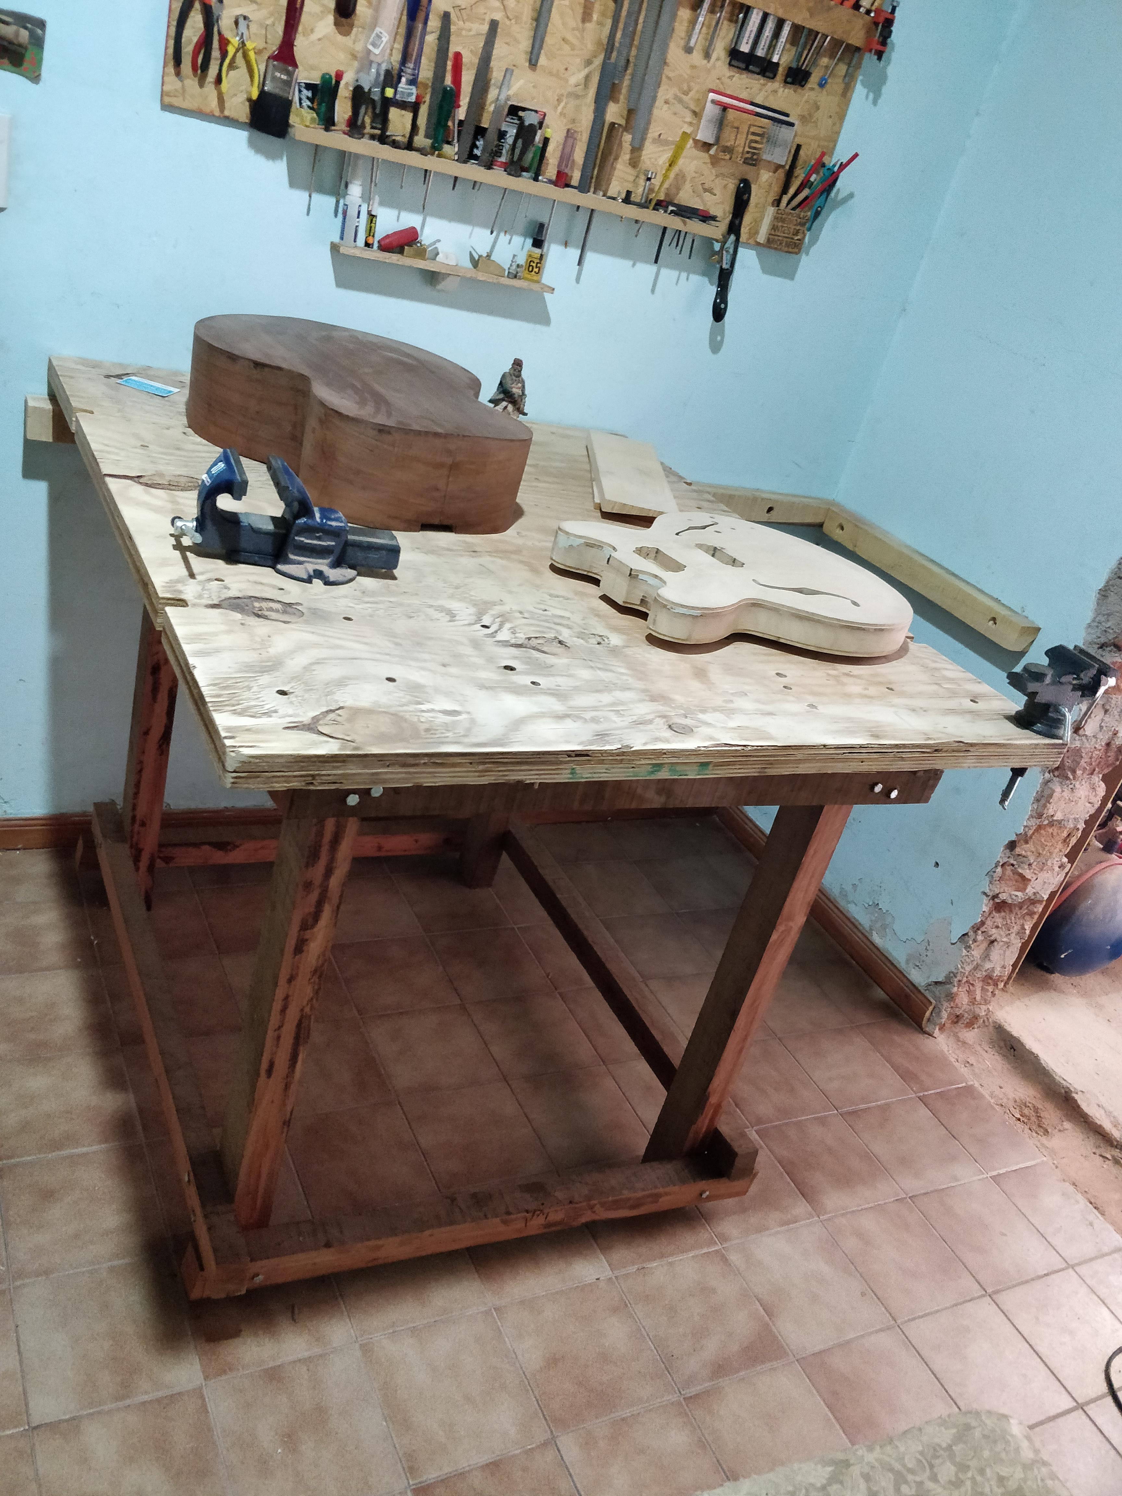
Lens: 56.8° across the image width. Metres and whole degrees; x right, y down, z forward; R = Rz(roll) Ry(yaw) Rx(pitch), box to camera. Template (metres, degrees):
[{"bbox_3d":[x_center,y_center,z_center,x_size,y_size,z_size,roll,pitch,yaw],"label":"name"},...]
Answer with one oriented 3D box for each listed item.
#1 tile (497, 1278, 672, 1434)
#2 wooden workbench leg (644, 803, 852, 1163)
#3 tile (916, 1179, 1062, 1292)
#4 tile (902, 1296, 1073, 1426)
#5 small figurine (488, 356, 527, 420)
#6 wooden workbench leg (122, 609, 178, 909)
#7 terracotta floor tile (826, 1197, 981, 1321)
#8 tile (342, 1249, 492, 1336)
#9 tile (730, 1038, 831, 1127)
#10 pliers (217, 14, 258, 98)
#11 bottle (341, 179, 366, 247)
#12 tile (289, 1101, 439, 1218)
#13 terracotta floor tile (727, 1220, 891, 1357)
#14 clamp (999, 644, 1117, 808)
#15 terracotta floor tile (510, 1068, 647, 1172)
[{"bbox_3d":[0.034,0.846,1.450,0.196,0.010,0.194,-1,31,-30],"label":"tile"},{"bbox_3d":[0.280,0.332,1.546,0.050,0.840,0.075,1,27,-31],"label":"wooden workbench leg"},{"bbox_3d":[0.794,0.904,1.934,0.198,0.010,0.198,-3,36,-29],"label":"tile"},{"bbox_3d":[0.713,1.038,1.740,0.203,0.010,0.193,-2,35,-29],"label":"tile"},{"bbox_3d":[-0.099,-0.718,2.096,0.065,0.122,0.068,-1,34,-28],"label":"small figurine"},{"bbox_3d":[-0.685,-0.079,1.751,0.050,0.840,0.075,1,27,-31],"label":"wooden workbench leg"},{"bbox_3d":[0.617,0.924,1.877,0.203,0.010,0.193,-2,35,-29],"label":"terracotta floor tile"},{"bbox_3d":[-0.229,0.744,1.491,0.196,0.010,0.194,-1,31,-30],"label":"tile"},{"bbox_3d":[0.385,0.631,1.952,0.196,0.010,0.194,-1,31,-30],"label":"tile"},{"bbox_3d":[-0.469,-1.015,1.522,0.058,0.115,0.018,-1,31,-30],"label":"pliers"},{"bbox_3d":[-0.370,-0.941,1.832,0.030,0.103,0.030,-5,36,-32],"label":"bottle"},{"bbox_3d":[-0.316,0.640,1.616,0.196,0.010,0.194,-1,31,-30],"label":"tile"},{"bbox_3d":[0.424,0.926,1.783,0.203,0.010,0.193,-2,35,-29],"label":"terracotta floor tile"},{"bbox_3d":[0.696,-0.031,1.499,0.155,0.230,0.080,-3,36,-29],"label":"clamp"},{"bbox_3d":[0.035,0.635,1.784,0.196,0.010,0.194,-1,31,-30],"label":"terracotta floor tile"}]

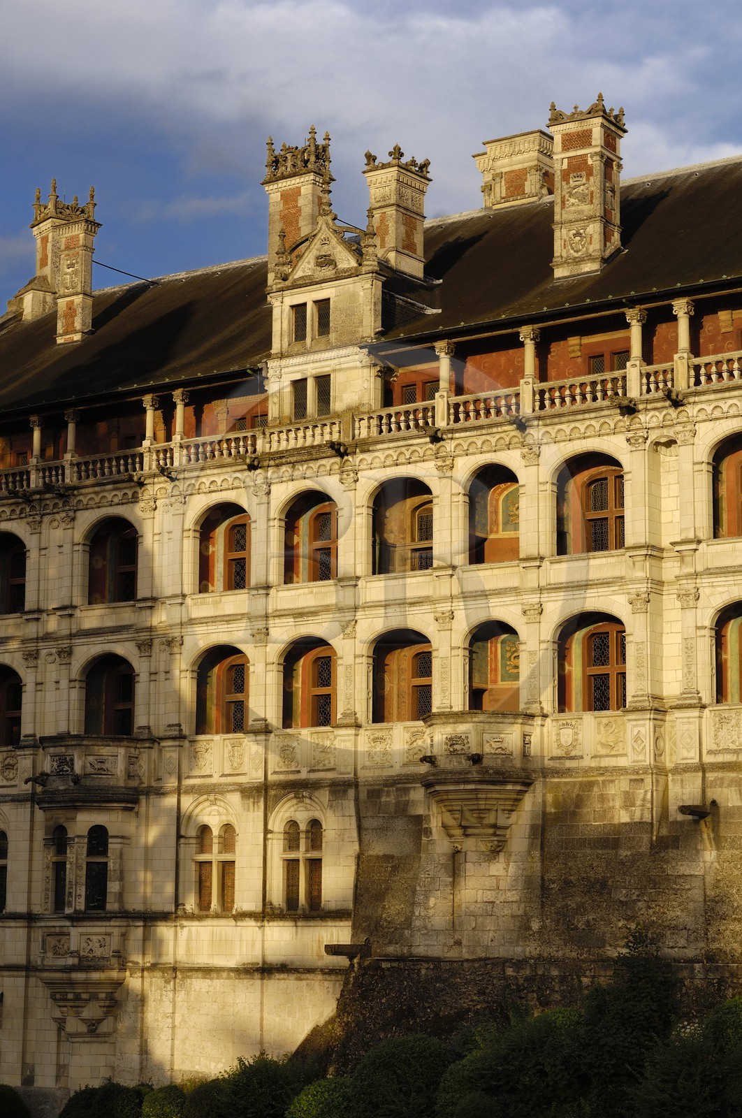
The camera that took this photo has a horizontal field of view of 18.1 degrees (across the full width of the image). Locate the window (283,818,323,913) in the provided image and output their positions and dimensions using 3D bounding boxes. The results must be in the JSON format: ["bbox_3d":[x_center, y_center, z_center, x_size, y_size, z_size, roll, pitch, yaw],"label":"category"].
[{"bbox_3d":[-2.248,10.165,77.185,1.480,3.070,0.300,-7,-12,35],"label":"window"}]

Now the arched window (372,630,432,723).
[{"bbox_3d":[1.071,3.741,75.673,2.505,3.001,0.450,-6,-11,37],"label":"arched window"}]

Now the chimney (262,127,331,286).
[{"bbox_3d":[-2.618,-12.243,83.898,2.330,6.222,1.420,-6,-12,35],"label":"chimney"}]

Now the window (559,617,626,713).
[{"bbox_3d":[6.818,3.119,71.272,2.518,2.977,0.450,-6,-11,37],"label":"window"}]

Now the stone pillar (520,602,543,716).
[{"bbox_3d":[4.982,3.110,72.335,0.600,3.478,0.350,-7,-12,36],"label":"stone pillar"}]

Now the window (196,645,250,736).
[{"bbox_3d":[-5.047,4.525,79.750,2.572,3.002,0.400,-7,-12,36],"label":"window"}]

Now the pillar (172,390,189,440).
[{"bbox_3d":[-6.799,-5.146,83.076,0.390,1.759,0.390,-7,-12,35],"label":"pillar"}]

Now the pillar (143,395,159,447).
[{"bbox_3d":[-7.951,-4.974,83.870,0.390,1.785,0.390,-7,-12,35],"label":"pillar"}]

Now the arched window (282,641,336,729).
[{"bbox_3d":[-2.015,4.226,77.542,2.403,2.977,0.400,-7,-12,36],"label":"arched window"}]

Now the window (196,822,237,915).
[{"bbox_3d":[-5.296,10.504,79.307,1.580,3.040,0.300,-7,-12,35],"label":"window"}]

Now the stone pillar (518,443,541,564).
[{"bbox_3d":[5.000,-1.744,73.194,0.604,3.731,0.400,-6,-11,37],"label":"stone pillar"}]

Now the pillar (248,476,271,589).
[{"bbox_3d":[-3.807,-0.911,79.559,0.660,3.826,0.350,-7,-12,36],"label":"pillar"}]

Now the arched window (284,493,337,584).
[{"bbox_3d":[-1.993,-0.659,78.347,2.463,3.100,0.400,-7,-12,36],"label":"arched window"}]

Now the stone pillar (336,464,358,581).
[{"bbox_3d":[-0.798,-1.220,77.369,0.657,3.806,0.350,-7,-12,36],"label":"stone pillar"}]

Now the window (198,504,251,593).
[{"bbox_3d":[-5.022,-0.347,80.551,2.557,3.127,0.400,-7,-12,36],"label":"window"}]

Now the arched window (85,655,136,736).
[{"bbox_3d":[-9.336,4.930,83.352,2.200,2.770,0.500,-7,-12,35],"label":"arched window"}]

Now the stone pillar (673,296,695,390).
[{"bbox_3d":[9.445,-6.489,70.268,0.450,2.741,0.450,-6,-11,37],"label":"stone pillar"}]

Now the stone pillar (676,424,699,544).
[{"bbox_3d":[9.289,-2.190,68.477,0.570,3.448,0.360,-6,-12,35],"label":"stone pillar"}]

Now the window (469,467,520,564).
[{"bbox_3d":[3.996,-1.500,74.228,2.051,3.063,0.450,-6,-11,37],"label":"window"}]

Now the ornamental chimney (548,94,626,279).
[{"bbox_3d":[6.955,-11.707,74.629,2.000,5.836,1.750,-6,-12,35],"label":"ornamental chimney"}]

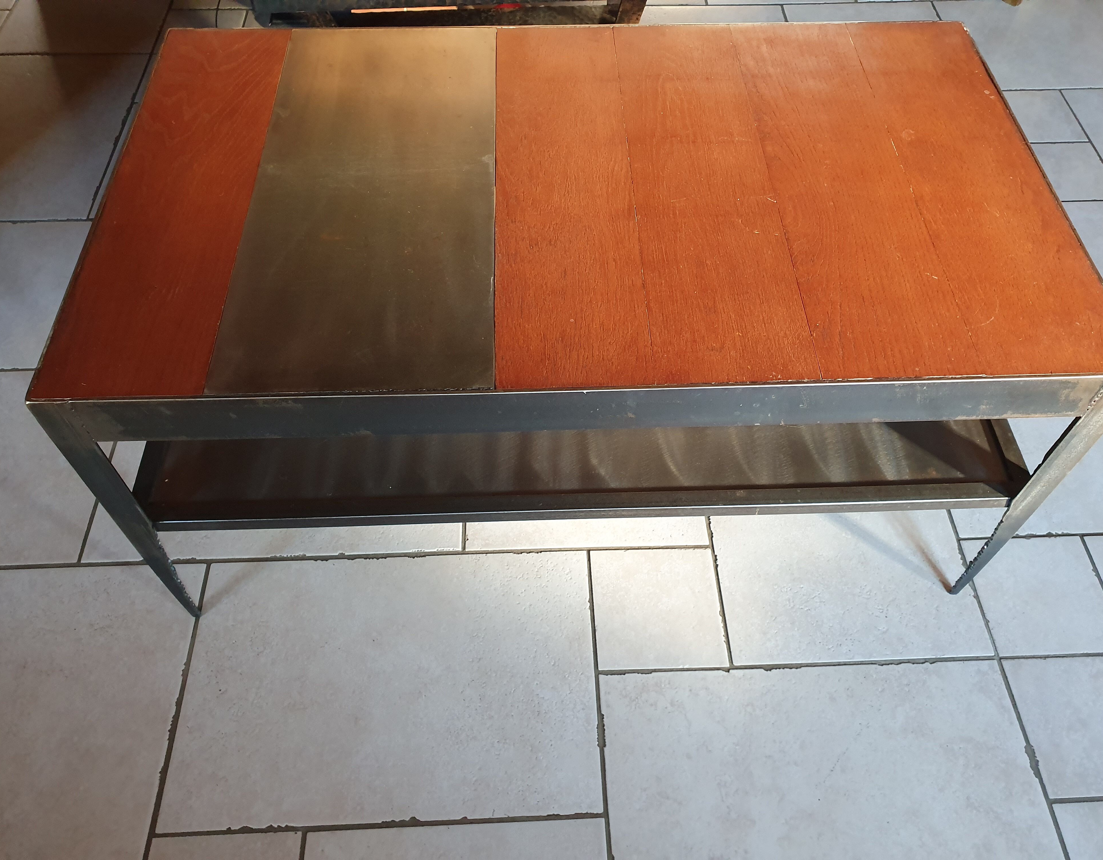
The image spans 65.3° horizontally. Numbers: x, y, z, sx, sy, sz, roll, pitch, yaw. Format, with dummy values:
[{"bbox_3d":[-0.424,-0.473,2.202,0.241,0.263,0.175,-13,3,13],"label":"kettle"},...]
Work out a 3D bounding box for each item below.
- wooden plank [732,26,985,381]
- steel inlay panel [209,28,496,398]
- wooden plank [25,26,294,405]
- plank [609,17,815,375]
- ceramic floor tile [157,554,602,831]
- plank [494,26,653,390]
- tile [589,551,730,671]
[{"bbox_3d":[0.294,-0.263,0.900,0.140,0.020,0.544,-1,55,-1],"label":"wooden plank"},{"bbox_3d":[-0.179,-0.255,0.881,0.244,0.005,0.546,-2,55,-2],"label":"steel inlay panel"},{"bbox_3d":[-0.374,-0.247,0.883,0.143,0.020,0.548,-2,55,-2],"label":"wooden plank"},{"bbox_3d":[0.152,-0.259,0.896,0.144,0.020,0.545,-1,55,-1],"label":"plank"},{"bbox_3d":[-0.192,0.301,1.037,0.489,0.010,0.320,-1,55,-2],"label":"ceramic floor tile"},{"bbox_3d":[0.012,-0.254,0.892,0.137,0.020,0.546,-1,55,-1],"label":"plank"},{"bbox_3d":[0.133,0.226,1.091,0.158,0.010,0.158,-1,55,-2],"label":"tile"}]

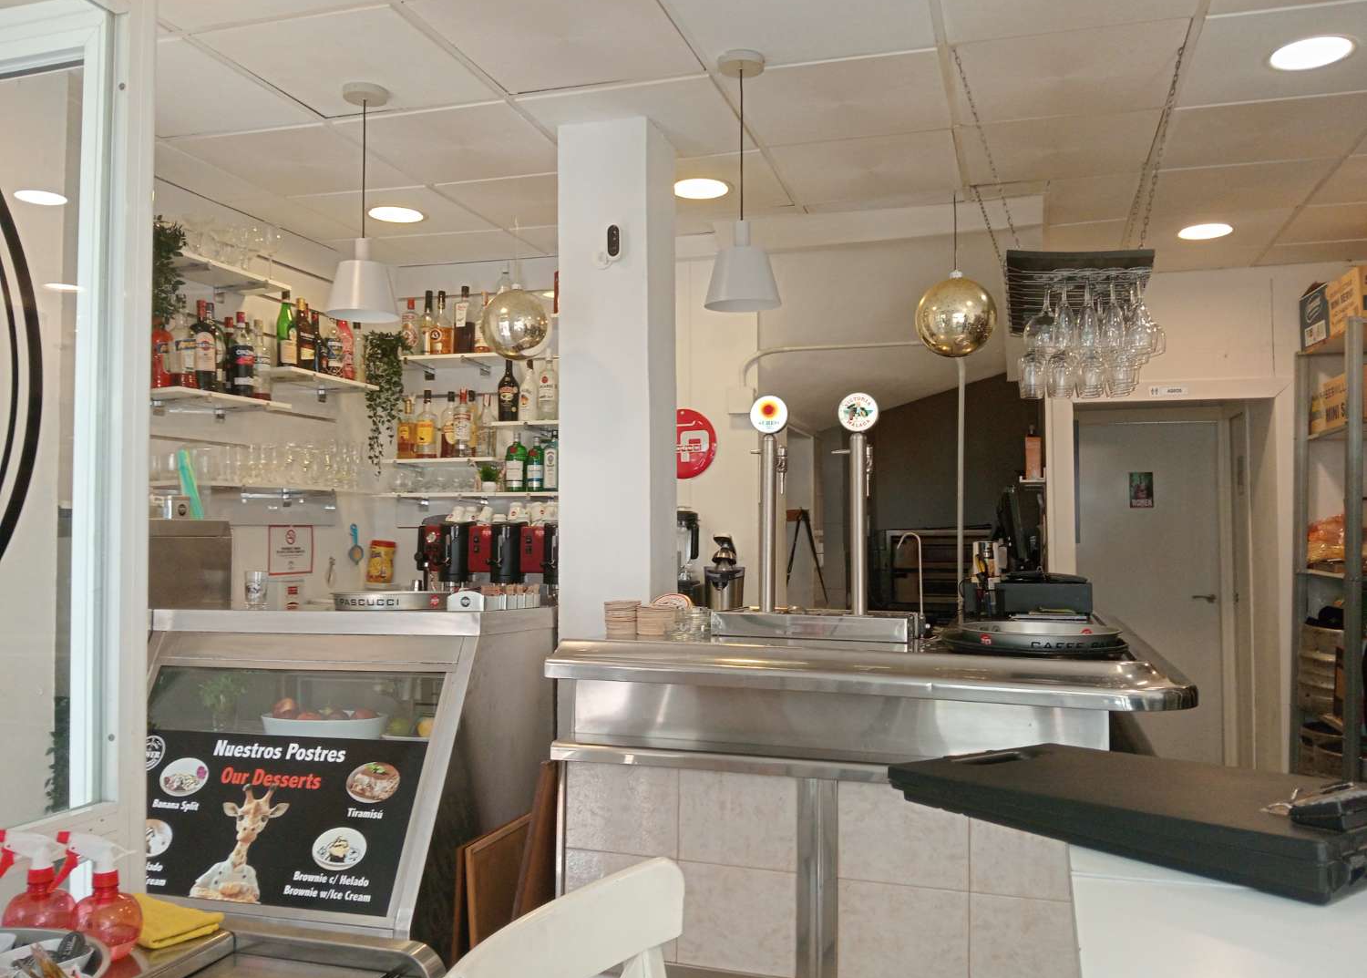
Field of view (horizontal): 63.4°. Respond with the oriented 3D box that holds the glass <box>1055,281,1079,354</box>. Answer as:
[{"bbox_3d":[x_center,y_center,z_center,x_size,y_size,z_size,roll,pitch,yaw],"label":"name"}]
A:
[{"bbox_3d":[0.989,-0.451,2.851,0.065,0.204,0.065,-1,-2,17],"label":"glass"}]

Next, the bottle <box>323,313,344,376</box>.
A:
[{"bbox_3d":[-1.440,-0.579,4.548,0.074,0.275,0.074,1,-2,-18],"label":"bottle"}]

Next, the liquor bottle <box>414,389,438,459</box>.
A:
[{"bbox_3d":[-1.125,-0.282,4.848,0.092,0.307,0.092,0,-2,0],"label":"liquor bottle"}]

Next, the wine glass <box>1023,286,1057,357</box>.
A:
[{"bbox_3d":[0.974,-0.454,2.965,0.112,0.203,0.112,-1,-2,17],"label":"wine glass"}]

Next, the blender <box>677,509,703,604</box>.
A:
[{"bbox_3d":[-0.013,0.278,4.375,0.190,0.395,0.200,0,-2,17],"label":"blender"}]

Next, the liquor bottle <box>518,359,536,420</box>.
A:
[{"bbox_3d":[-0.670,-0.420,4.793,0.080,0.280,0.080,0,-2,0],"label":"liquor bottle"}]

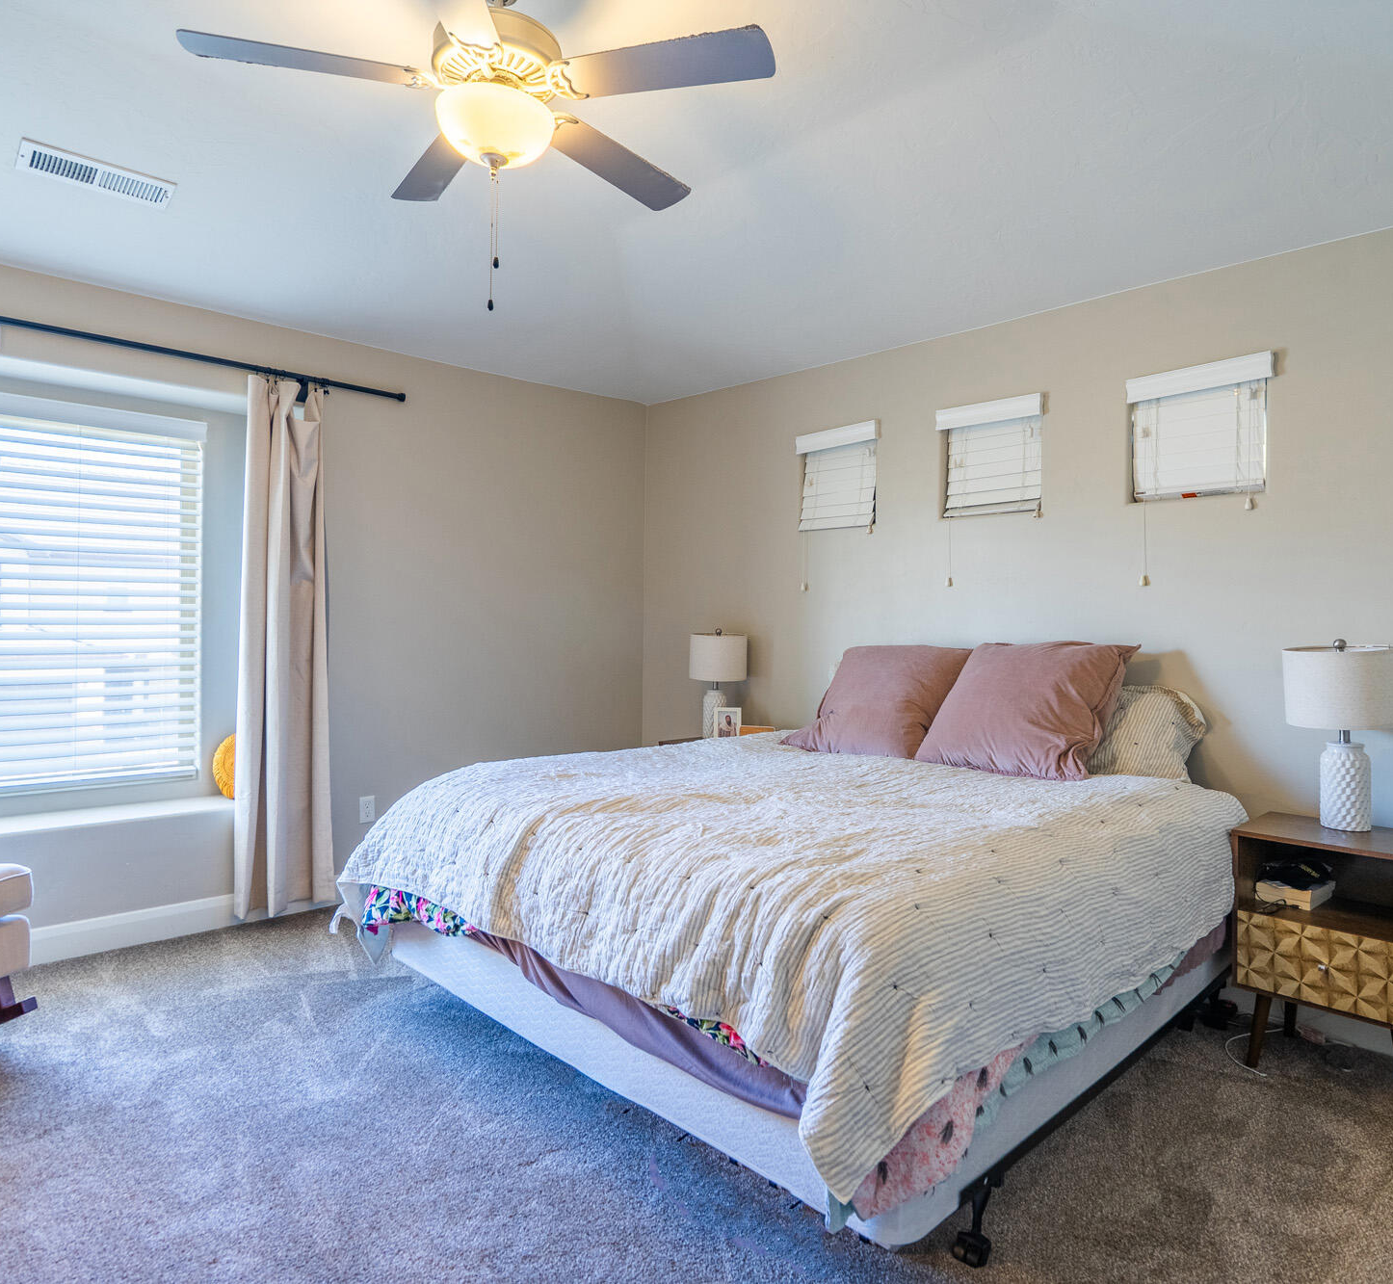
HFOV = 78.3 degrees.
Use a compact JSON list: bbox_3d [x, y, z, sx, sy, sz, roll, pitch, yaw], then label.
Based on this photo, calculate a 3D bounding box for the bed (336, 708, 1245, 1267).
[{"bbox_3d":[0.367,0.798,2.734,2.058,0.802,1.984,0,1,-43],"label":"bed"}]

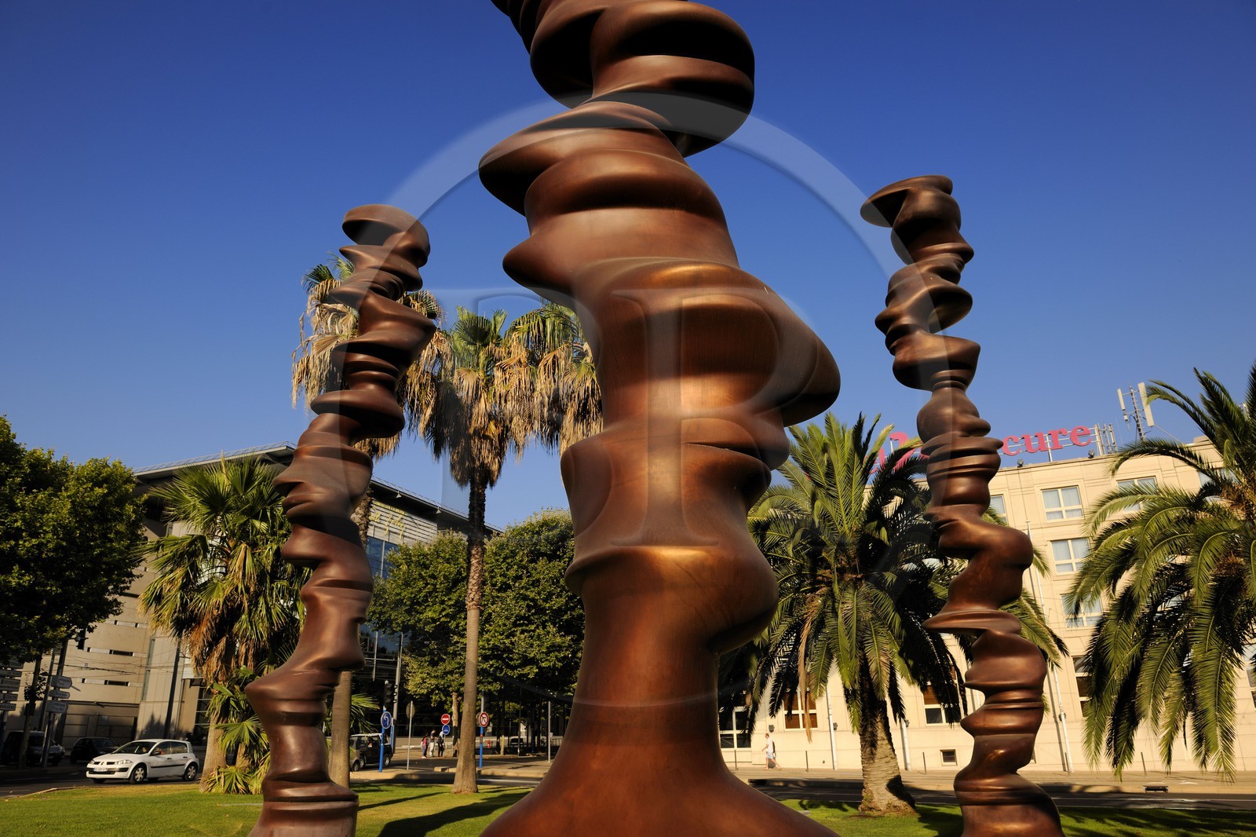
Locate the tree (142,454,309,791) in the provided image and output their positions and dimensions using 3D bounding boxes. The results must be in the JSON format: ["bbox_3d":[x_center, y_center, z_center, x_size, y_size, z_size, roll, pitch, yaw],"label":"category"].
[{"bbox_3d":[-12.712,6.169,26.634,5.000,10.458,4.900,9,-22,-26],"label":"tree"}]

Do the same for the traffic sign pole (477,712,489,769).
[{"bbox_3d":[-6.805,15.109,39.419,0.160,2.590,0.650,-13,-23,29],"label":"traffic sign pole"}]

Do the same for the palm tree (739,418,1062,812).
[{"bbox_3d":[5.599,4.082,18.334,6.300,8.400,6.300,-7,-21,17],"label":"palm tree"}]

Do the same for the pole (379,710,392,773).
[{"bbox_3d":[-10.086,13.358,34.694,0.160,2.430,0.650,-11,-22,25],"label":"pole"}]

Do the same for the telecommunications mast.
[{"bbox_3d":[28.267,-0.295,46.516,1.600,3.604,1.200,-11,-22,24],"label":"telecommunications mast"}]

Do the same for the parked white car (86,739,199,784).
[{"bbox_3d":[-17.715,12.607,30.924,1.780,1.470,4.200,-5,-20,9],"label":"parked white car"}]

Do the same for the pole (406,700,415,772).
[{"bbox_3d":[-9.768,14.199,37.514,0.160,2.876,0.650,-12,-22,26],"label":"pole"}]

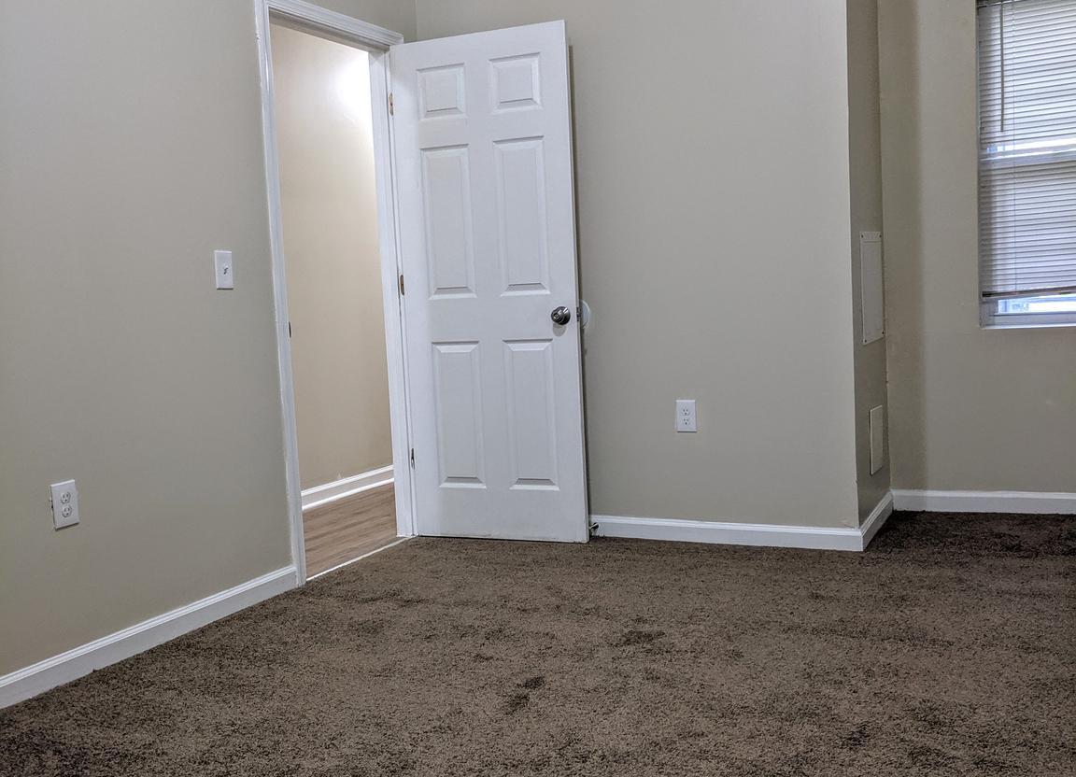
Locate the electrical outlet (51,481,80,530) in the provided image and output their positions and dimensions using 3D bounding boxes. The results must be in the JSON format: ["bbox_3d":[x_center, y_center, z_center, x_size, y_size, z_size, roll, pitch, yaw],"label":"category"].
[{"bbox_3d":[-1.307,0.324,2.986,0.011,0.123,0.079,0,5,27],"label":"electrical outlet"}]

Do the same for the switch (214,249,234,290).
[{"bbox_3d":[-1.027,-0.389,3.541,0.015,0.121,0.075,0,5,27],"label":"switch"}]

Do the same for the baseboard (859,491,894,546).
[{"bbox_3d":[1.366,0.525,4.335,0.013,0.092,0.750,0,5,27],"label":"baseboard"}]

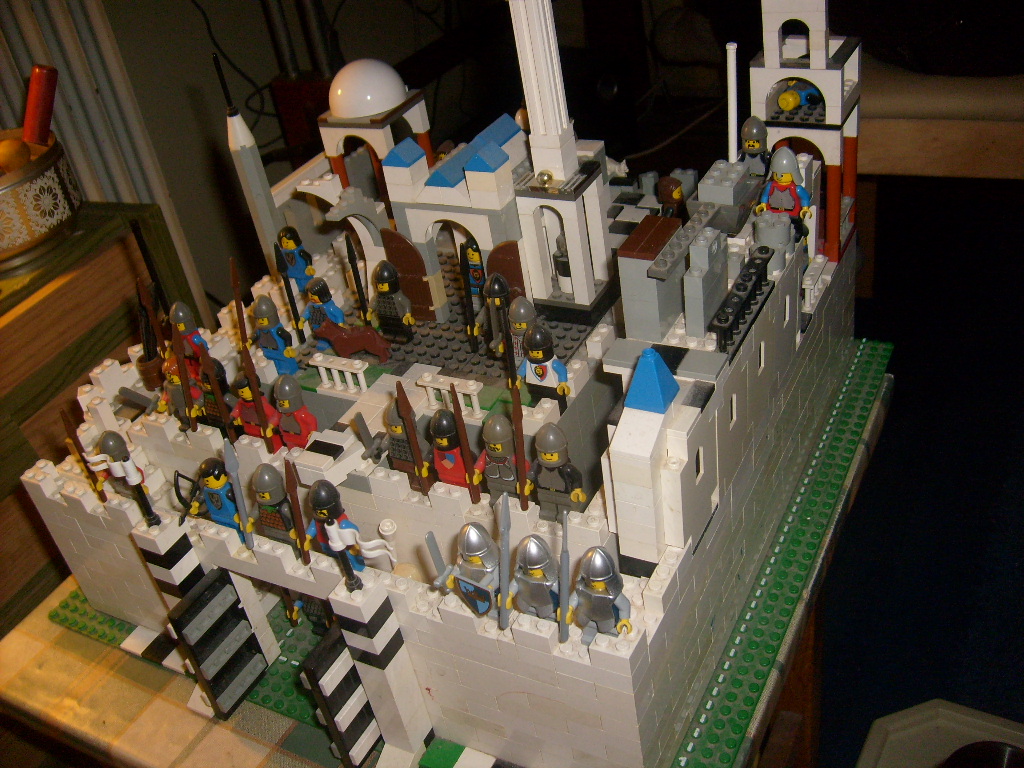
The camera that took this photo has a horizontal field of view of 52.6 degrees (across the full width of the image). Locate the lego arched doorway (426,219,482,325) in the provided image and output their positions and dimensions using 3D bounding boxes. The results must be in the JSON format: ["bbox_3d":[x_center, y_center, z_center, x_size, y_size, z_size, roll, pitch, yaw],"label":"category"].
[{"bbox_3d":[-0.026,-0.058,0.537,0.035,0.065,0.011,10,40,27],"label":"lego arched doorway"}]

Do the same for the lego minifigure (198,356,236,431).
[{"bbox_3d":[-0.143,0.009,0.510,0.026,0.043,0.017,14,41,31],"label":"lego minifigure"}]

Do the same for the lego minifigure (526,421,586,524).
[{"bbox_3d":[0.018,0.036,0.426,0.025,0.045,0.016,7,38,25],"label":"lego minifigure"}]

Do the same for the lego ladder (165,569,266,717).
[{"bbox_3d":[-0.139,0.125,0.495,0.012,0.070,0.033,12,41,30],"label":"lego ladder"}]

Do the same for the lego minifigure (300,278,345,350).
[{"bbox_3d":[-0.101,-0.036,0.547,0.026,0.042,0.017,10,40,27],"label":"lego minifigure"}]

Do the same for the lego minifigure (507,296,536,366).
[{"bbox_3d":[0.006,-0.019,0.480,0.025,0.045,0.016,6,38,23],"label":"lego minifigure"}]

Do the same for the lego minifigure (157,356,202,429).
[{"bbox_3d":[-0.170,0.005,0.528,0.025,0.041,0.016,3,37,20],"label":"lego minifigure"}]

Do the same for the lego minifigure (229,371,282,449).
[{"bbox_3d":[-0.126,0.014,0.500,0.026,0.042,0.017,8,39,26],"label":"lego minifigure"}]

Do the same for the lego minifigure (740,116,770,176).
[{"bbox_3d":[0.118,-0.107,0.505,0.026,0.043,0.017,4,37,21],"label":"lego minifigure"}]

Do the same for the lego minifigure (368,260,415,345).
[{"bbox_3d":[-0.063,-0.041,0.542,0.026,0.043,0.017,9,39,27],"label":"lego minifigure"}]

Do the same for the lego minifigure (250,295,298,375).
[{"bbox_3d":[-0.120,-0.025,0.527,0.025,0.045,0.016,10,40,28],"label":"lego minifigure"}]

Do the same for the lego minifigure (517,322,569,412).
[{"bbox_3d":[0.014,-0.005,0.471,0.026,0.043,0.017,9,39,27],"label":"lego minifigure"}]

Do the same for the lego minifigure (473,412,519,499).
[{"bbox_3d":[-0.002,0.034,0.436,0.025,0.045,0.016,10,40,28],"label":"lego minifigure"}]

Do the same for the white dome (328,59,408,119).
[{"bbox_3d":[-0.090,-0.182,0.631,0.048,0.027,0.048,10,40,28],"label":"white dome"}]

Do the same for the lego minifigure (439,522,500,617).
[{"bbox_3d":[-0.013,0.074,0.400,0.028,0.044,0.019,6,38,24],"label":"lego minifigure"}]

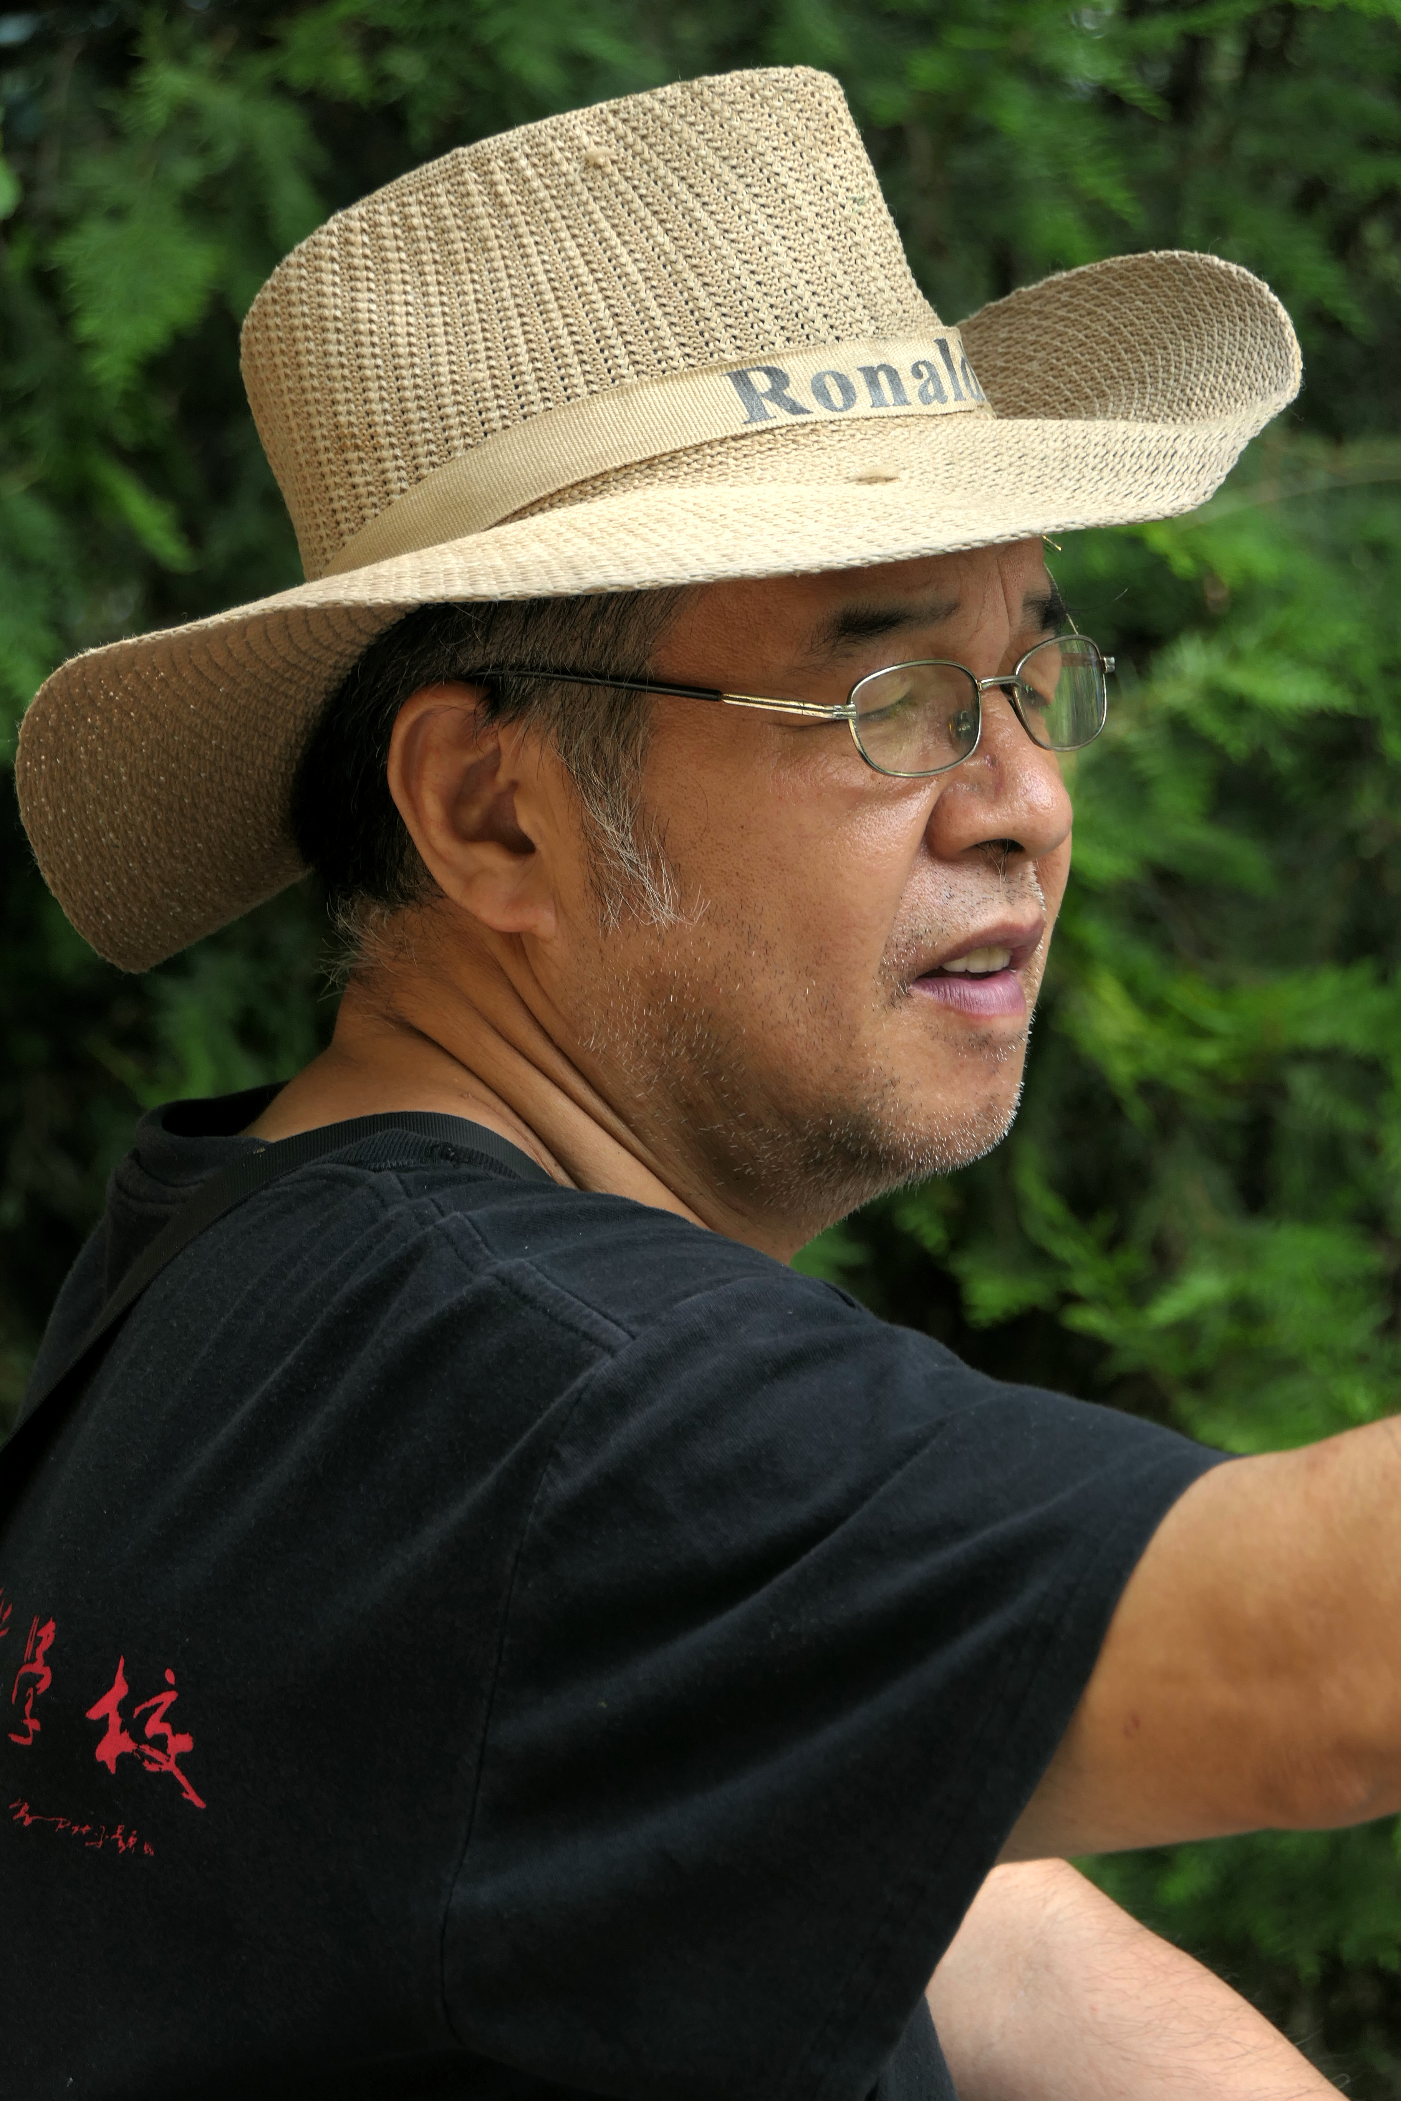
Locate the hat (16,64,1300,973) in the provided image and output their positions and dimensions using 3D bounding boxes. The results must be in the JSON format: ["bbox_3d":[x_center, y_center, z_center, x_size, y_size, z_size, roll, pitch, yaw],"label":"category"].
[{"bbox_3d":[-0.023,-0.151,2.570,0.350,0.185,0.325,-14,5,35],"label":"hat"}]

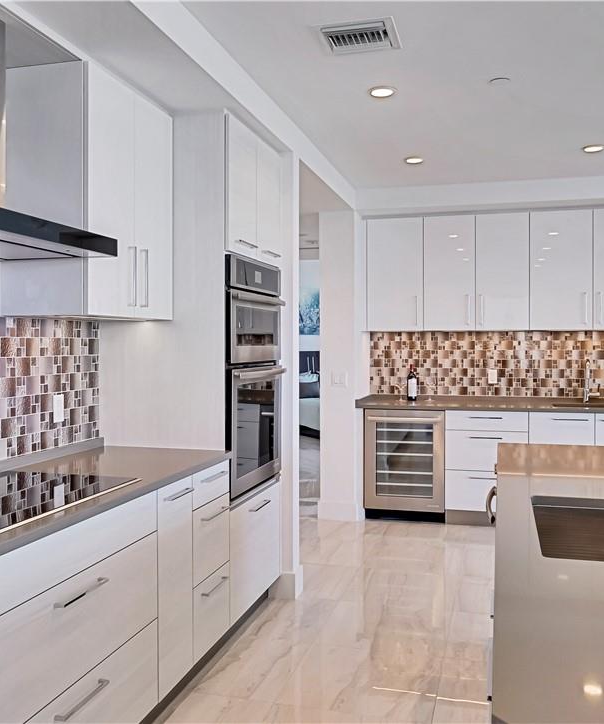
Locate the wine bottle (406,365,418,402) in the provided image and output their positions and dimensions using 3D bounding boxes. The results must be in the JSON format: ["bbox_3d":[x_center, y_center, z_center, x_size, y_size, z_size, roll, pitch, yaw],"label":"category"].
[{"bbox_3d":[0.907,0.177,5.966,0.076,0.300,0.076,0,1,15],"label":"wine bottle"}]

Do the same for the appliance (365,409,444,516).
[{"bbox_3d":[0.859,0.780,5.825,0.613,0.832,0.590,0,1,15],"label":"appliance"}]

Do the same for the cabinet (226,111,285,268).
[{"bbox_3d":[-0.514,-0.788,3.575,0.612,0.591,0.780,0,1,15],"label":"cabinet"}]

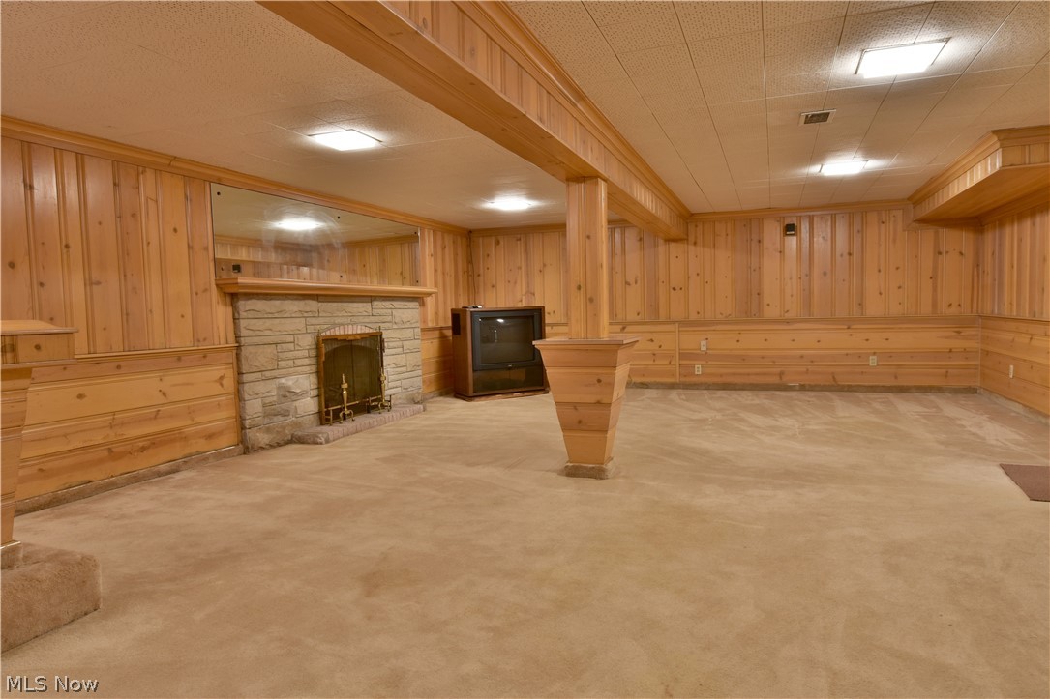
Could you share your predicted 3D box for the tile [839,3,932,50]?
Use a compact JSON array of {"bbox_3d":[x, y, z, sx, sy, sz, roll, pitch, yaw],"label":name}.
[{"bbox_3d":[1.462,-1.333,2.494,0.305,0.020,0.305,0,4,22],"label":"tile"}]

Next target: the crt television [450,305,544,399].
[{"bbox_3d":[-0.318,0.033,7.420,1.040,1.050,0.580,-3,4,-28],"label":"crt television"}]

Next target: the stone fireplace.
[{"bbox_3d":[-1.625,0.110,6.027,0.410,1.270,2.660,0,4,22],"label":"stone fireplace"}]

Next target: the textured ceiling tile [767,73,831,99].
[{"bbox_3d":[1.409,-1.378,3.172,0.305,0.020,0.305,0,4,22],"label":"textured ceiling tile"}]

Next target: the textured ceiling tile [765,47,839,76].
[{"bbox_3d":[1.294,-1.357,2.891,0.305,0.020,0.305,0,4,22],"label":"textured ceiling tile"}]

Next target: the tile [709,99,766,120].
[{"bbox_3d":[1.246,-1.401,3.574,0.305,0.018,0.305,0,4,22],"label":"tile"}]

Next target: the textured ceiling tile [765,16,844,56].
[{"bbox_3d":[1.185,-1.338,2.623,0.305,0.018,0.305,0,4,22],"label":"textured ceiling tile"}]

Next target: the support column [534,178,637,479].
[{"bbox_3d":[0.423,-0.129,4.024,0.570,1.920,0.570,0,4,22],"label":"support column"}]

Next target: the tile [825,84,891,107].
[{"bbox_3d":[1.816,-1.398,3.360,0.305,0.018,0.305,0,4,22],"label":"tile"}]

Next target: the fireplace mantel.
[{"bbox_3d":[-1.707,-0.567,5.995,0.240,0.115,2.920,0,4,22],"label":"fireplace mantel"}]

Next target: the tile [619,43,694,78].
[{"bbox_3d":[0.615,-1.343,2.839,0.305,0.020,0.305,0,4,22],"label":"tile"}]

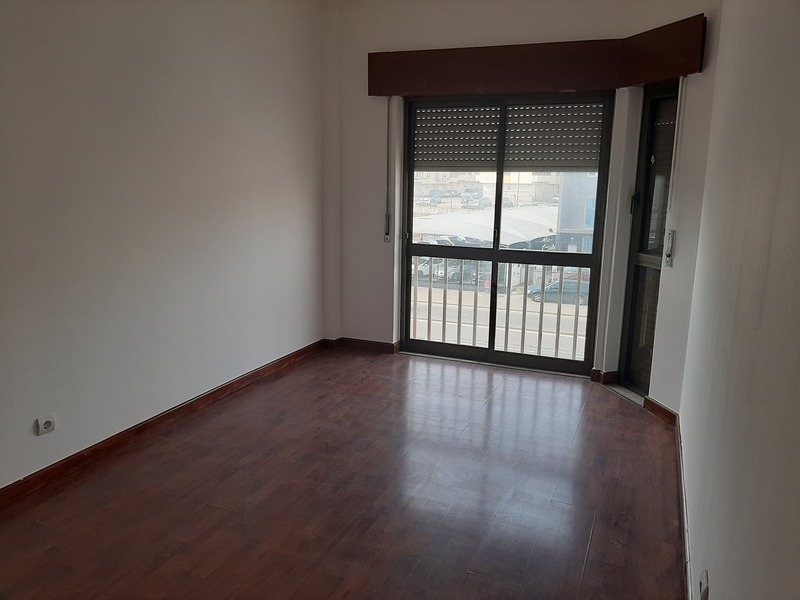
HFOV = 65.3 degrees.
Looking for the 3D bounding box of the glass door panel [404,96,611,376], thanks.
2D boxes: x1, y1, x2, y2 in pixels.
[{"bbox_3d":[0.730,-0.508,4.670,1.534,1.981,0.080,6,12,22],"label":"glass door panel"}]

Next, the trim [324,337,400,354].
[{"bbox_3d":[-0.328,0.371,5.138,0.620,0.072,0.025,6,12,22],"label":"trim"}]

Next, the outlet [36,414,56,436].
[{"bbox_3d":[-1.601,0.571,2.824,0.020,0.083,0.083,6,12,22],"label":"outlet"}]

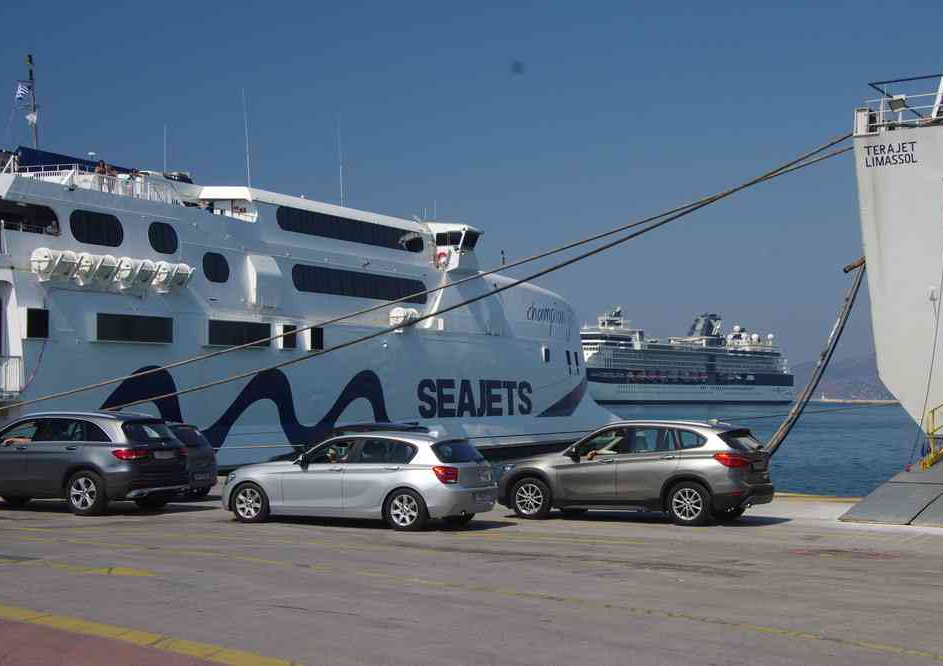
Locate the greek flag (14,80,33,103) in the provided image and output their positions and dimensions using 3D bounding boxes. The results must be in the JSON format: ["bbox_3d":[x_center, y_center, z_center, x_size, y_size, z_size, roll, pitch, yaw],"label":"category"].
[{"bbox_3d":[-21.991,-11.791,79.000,0.900,1.200,0.300,1,-2,-16],"label":"greek flag"}]

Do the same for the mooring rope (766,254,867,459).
[{"bbox_3d":[7.353,0.639,34.448,0.350,0.550,7.510,-1,36,36],"label":"mooring rope"}]

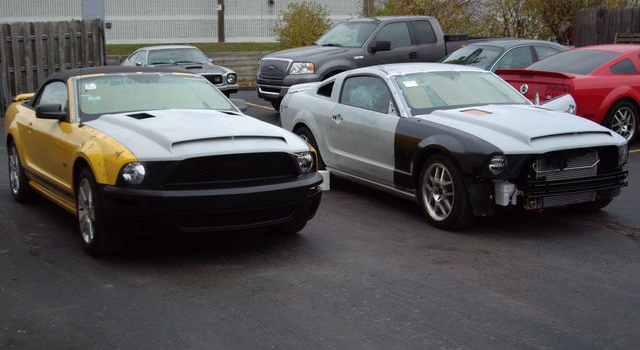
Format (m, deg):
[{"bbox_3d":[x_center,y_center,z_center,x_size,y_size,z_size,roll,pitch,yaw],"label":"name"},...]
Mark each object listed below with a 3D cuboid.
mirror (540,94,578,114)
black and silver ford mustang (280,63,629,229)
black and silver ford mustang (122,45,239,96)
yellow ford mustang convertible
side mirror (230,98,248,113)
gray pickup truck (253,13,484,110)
[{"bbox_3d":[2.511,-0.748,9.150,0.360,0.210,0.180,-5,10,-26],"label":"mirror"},{"bbox_3d":[1.161,-0.469,9.160,1.900,1.380,4.630,-5,10,-26],"label":"black and silver ford mustang"},{"bbox_3d":[-3.174,-2.151,19.151,1.780,1.270,4.440,-4,10,-21],"label":"black and silver ford mustang"},{"bbox_3d":[-1.776,-0.324,8.387,1.920,1.400,4.770,-6,11,-30],"label":"yellow ford mustang convertible"},{"bbox_3d":[-0.801,-0.673,8.419,0.240,0.160,0.160,-6,11,-30],"label":"side mirror"},{"bbox_3d":[1.650,-2.164,17.422,5.840,1.900,2.040,-6,11,-30],"label":"gray pickup truck"}]

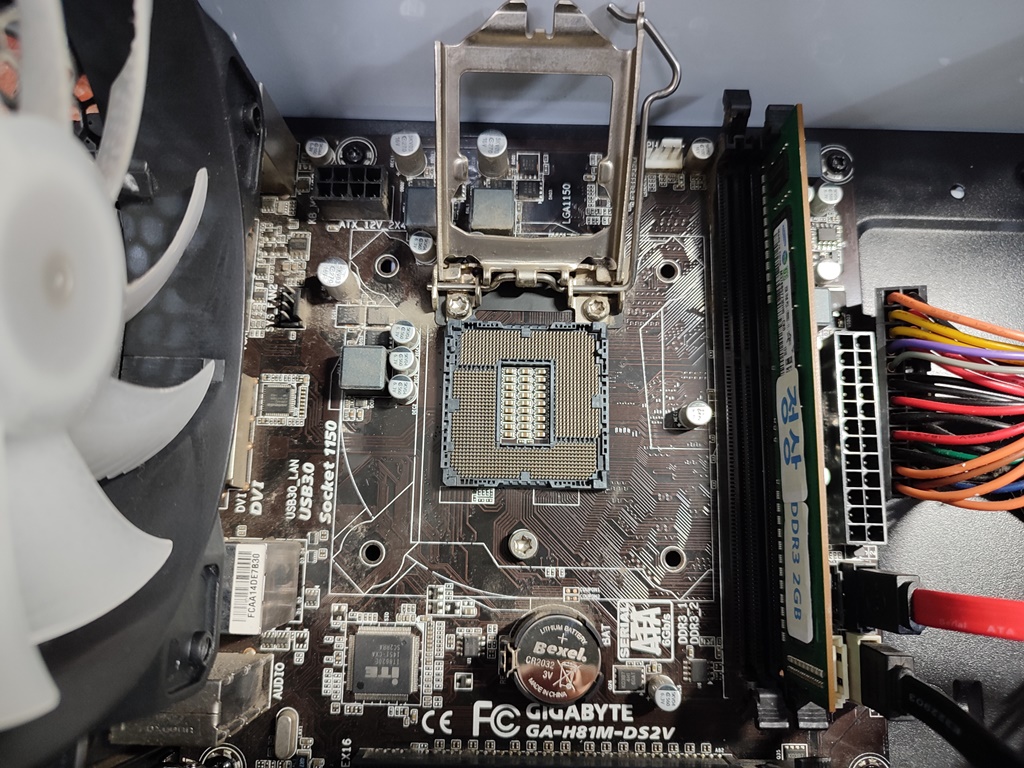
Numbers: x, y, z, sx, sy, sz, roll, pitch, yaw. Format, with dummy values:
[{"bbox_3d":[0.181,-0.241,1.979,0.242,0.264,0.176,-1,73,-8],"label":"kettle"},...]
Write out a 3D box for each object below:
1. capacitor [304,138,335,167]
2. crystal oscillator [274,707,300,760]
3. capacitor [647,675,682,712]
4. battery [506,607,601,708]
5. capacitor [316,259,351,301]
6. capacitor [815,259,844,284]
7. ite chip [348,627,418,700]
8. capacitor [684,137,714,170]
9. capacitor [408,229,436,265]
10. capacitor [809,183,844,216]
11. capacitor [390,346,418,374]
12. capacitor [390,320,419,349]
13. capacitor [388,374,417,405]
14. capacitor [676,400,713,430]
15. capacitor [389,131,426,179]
[{"bbox_3d":[-0.052,-0.062,0.192,0.006,0.006,0.006,1,80,0],"label":"capacitor"},{"bbox_3d":[-0.053,0.083,0.167,0.005,0.004,0.011,1,80,0],"label":"crystal oscillator"},{"bbox_3d":[0.036,0.073,0.167,0.006,0.009,0.006,1,80,0],"label":"capacitor"},{"bbox_3d":[0.011,0.065,0.170,0.021,0.004,0.021,1,80,0],"label":"battery"},{"bbox_3d":[-0.044,-0.027,0.181,0.008,0.012,0.008,1,80,0],"label":"capacitor"},{"bbox_3d":[0.082,-0.029,0.187,0.006,0.005,0.006,1,80,0],"label":"capacitor"},{"bbox_3d":[-0.031,0.068,0.172,0.016,0.002,0.016,1,80,0],"label":"ite chip"},{"bbox_3d":[0.051,-0.062,0.192,0.006,0.007,0.006,1,80,0],"label":"capacitor"},{"bbox_3d":[-0.024,-0.036,0.187,0.006,0.007,0.006,1,80,0],"label":"capacitor"},{"bbox_3d":[0.083,-0.049,0.189,0.006,0.007,0.006,1,80,0],"label":"capacitor"},{"bbox_3d":[-0.028,-0.006,0.182,0.006,0.007,0.006,1,80,0],"label":"capacitor"},{"bbox_3d":[-0.028,-0.013,0.183,0.006,0.007,0.006,1,80,0],"label":"capacitor"},{"bbox_3d":[-0.028,0.001,0.180,0.006,0.008,0.006,1,80,0],"label":"capacitor"},{"bbox_3d":[0.046,0.008,0.179,0.006,0.008,0.006,1,80,0],"label":"capacitor"},{"bbox_3d":[-0.028,-0.062,0.189,0.008,0.011,0.008,1,80,0],"label":"capacitor"}]

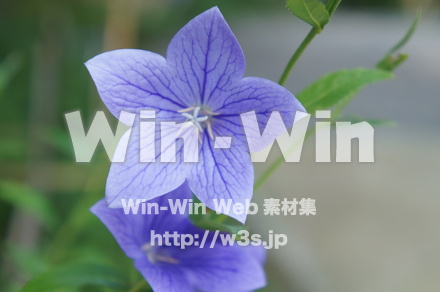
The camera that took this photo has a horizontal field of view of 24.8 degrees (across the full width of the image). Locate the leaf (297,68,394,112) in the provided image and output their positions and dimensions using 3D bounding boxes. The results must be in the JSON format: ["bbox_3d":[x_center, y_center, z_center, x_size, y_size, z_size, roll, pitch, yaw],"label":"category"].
[{"bbox_3d":[0.042,-0.017,0.328,0.036,0.006,0.013,-22,48,-12],"label":"leaf"}]

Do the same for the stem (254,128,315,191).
[{"bbox_3d":[0.022,0.004,0.335,0.003,0.030,0.003,44,-3,1],"label":"stem"}]

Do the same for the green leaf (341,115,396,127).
[{"bbox_3d":[0.051,-0.009,0.345,0.021,0.004,0.009,2,17,-15],"label":"green leaf"}]

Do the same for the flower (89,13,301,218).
[{"bbox_3d":[-0.007,-0.009,0.300,0.065,0.064,0.024,1,3,7],"label":"flower"}]

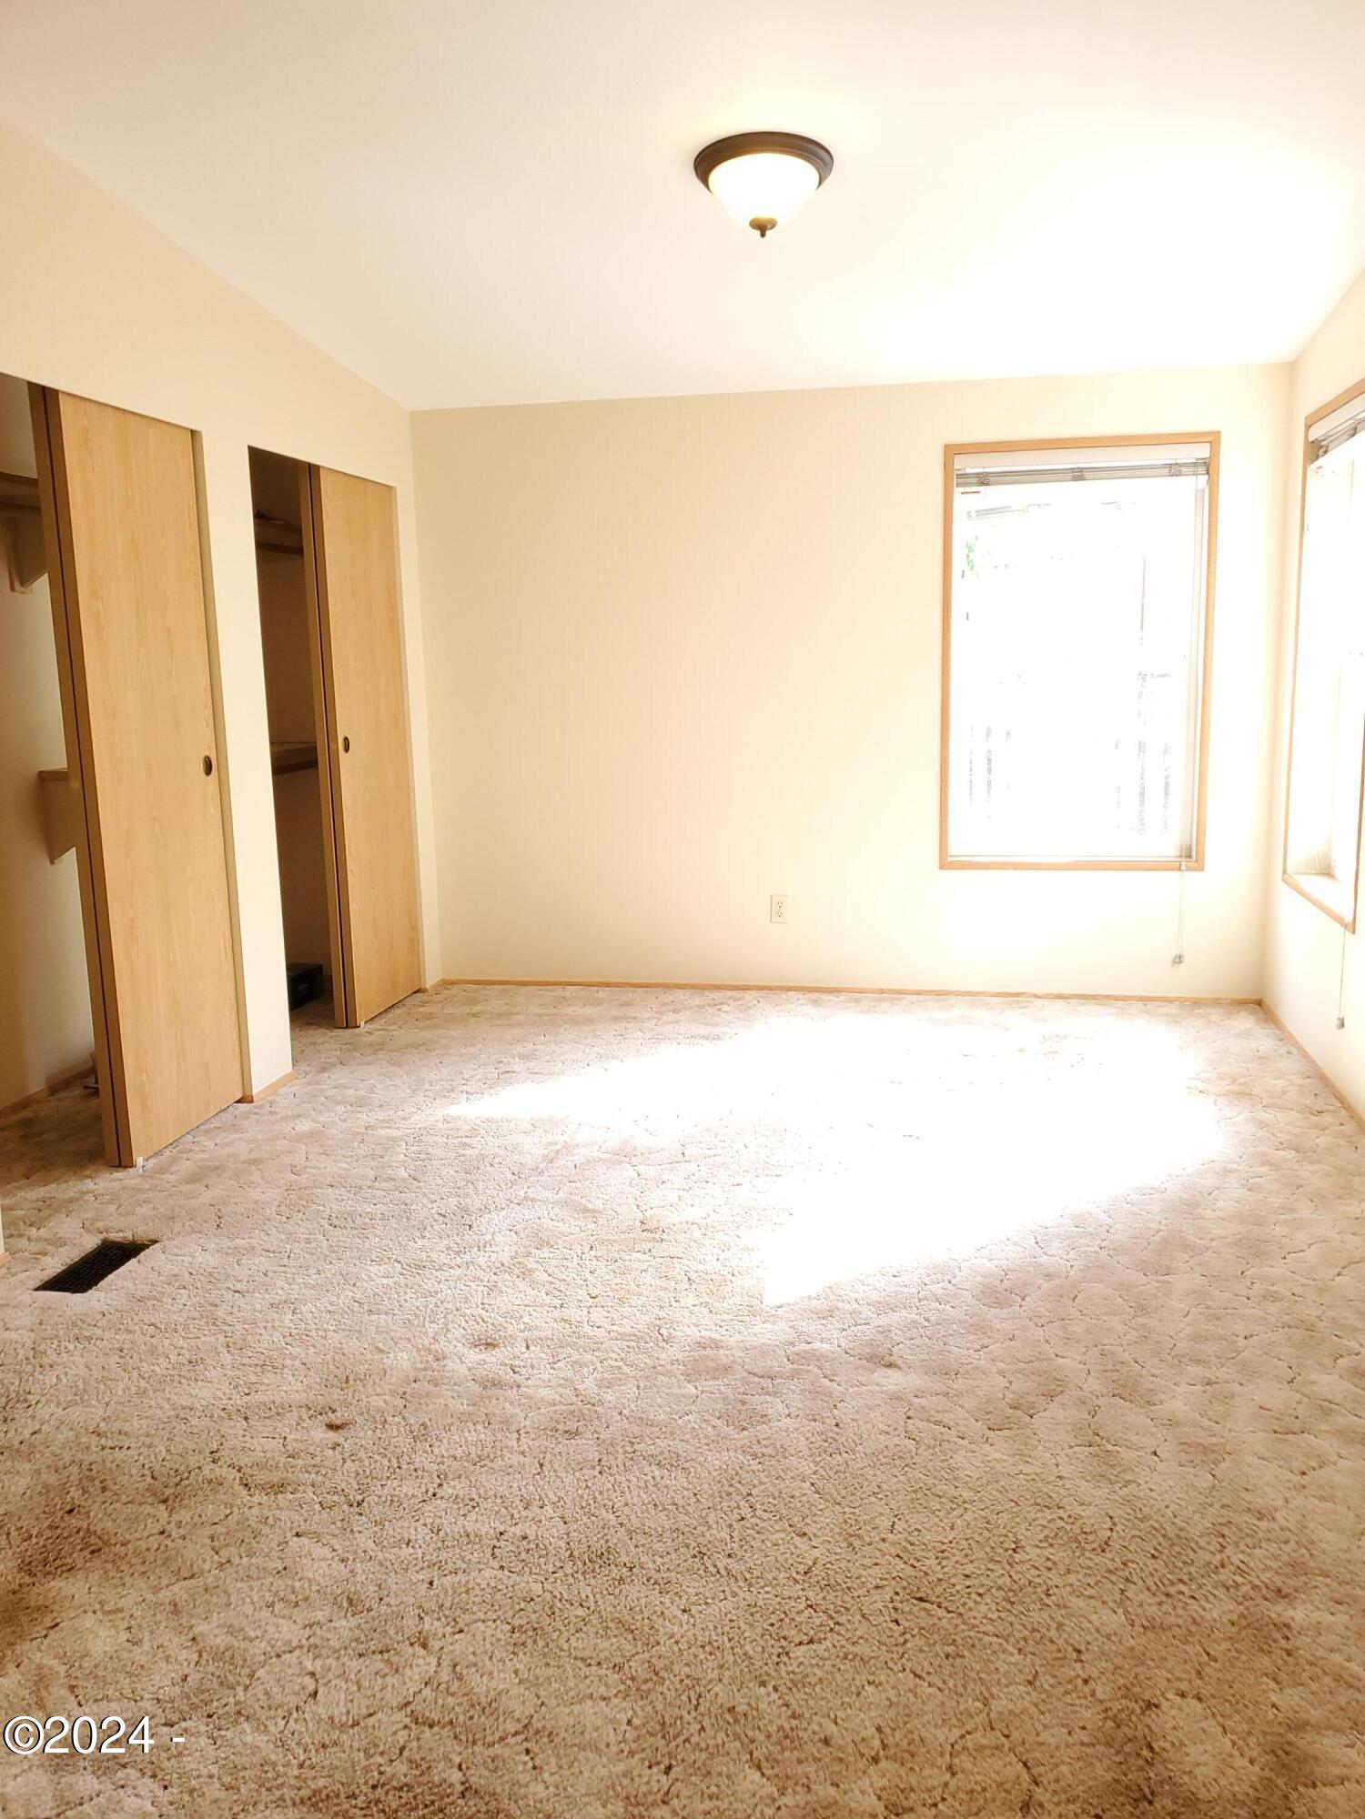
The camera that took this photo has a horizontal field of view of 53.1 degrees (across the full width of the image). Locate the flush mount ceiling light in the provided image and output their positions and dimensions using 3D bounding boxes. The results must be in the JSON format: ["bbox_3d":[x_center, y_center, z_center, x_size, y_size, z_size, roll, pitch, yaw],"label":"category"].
[{"bbox_3d":[0.201,-1.756,3.391,0.344,0.170,0.344,1,4,12],"label":"flush mount ceiling light"}]

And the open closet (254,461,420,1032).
[{"bbox_3d":[-1.512,-0.545,5.034,0.620,2.035,1.137,1,10,11],"label":"open closet"}]

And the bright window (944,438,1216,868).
[{"bbox_3d":[1.477,-0.939,5.154,0.974,1.603,0.070,1,10,12],"label":"bright window"}]

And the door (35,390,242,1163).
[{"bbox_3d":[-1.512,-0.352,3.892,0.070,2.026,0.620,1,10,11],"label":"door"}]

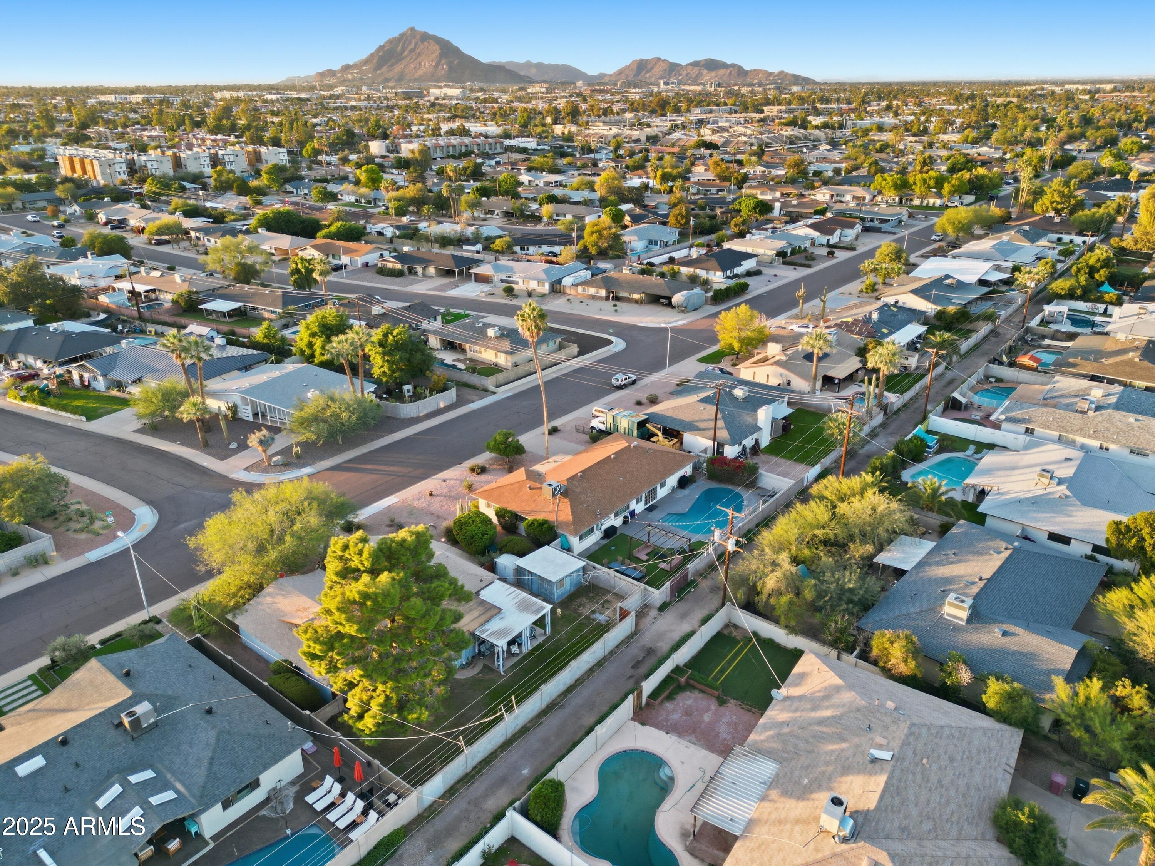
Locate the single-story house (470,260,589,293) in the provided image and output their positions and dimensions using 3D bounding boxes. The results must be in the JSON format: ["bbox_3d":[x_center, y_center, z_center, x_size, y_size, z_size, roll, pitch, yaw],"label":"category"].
[{"bbox_3d":[-11.009,-36.254,179.622,21.051,4.300,16.615,12,27,26],"label":"single-story house"}]

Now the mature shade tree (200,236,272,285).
[{"bbox_3d":[-71.700,-36.678,168.561,14.000,9.600,14.000,0,24,0],"label":"mature shade tree"}]

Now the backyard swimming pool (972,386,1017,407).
[{"bbox_3d":[55.917,-4.487,107.298,4.700,1.500,10.000,18,30,36],"label":"backyard swimming pool"}]

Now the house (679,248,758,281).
[{"bbox_3d":[32.396,-39.104,184.319,12.517,4.000,20.624,16,28,32],"label":"house"}]

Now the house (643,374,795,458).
[{"bbox_3d":[18.175,-3.080,103.312,15.200,4.400,19.600,17,29,34],"label":"house"}]

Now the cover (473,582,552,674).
[{"bbox_3d":[-6.118,15.094,63.161,5.875,2.600,6.182,16,29,33],"label":"cover"}]

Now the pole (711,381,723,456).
[{"bbox_3d":[15.842,-1.112,91.828,0.400,10.160,2.300,18,30,36],"label":"pole"}]

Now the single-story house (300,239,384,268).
[{"bbox_3d":[-60.336,-46.084,203.482,21.732,4.400,13.237,13,27,28],"label":"single-story house"}]

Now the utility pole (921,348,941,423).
[{"bbox_3d":[45.283,-5.981,102.685,2.300,10.100,0.400,18,30,36],"label":"utility pole"}]

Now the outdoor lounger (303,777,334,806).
[{"bbox_3d":[-15.945,22.217,49.630,0.700,0.930,1.820,17,29,35],"label":"outdoor lounger"}]

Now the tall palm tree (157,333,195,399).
[{"bbox_3d":[-49.636,-6.536,101.227,4.694,13.398,4.694,-12,26,-24],"label":"tall palm tree"}]

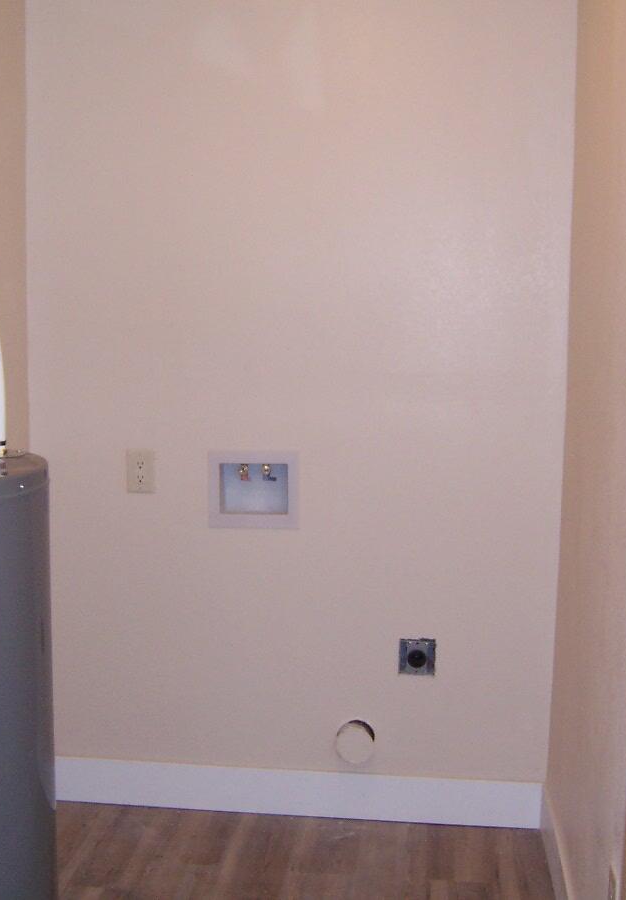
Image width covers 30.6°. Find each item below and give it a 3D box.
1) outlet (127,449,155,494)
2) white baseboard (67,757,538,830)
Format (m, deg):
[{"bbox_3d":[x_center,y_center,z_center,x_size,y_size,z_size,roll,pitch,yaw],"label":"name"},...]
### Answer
[{"bbox_3d":[-0.465,0.059,3.090,0.072,0.115,0.007,2,7,6],"label":"outlet"},{"bbox_3d":[-0.081,0.946,3.155,1.415,0.132,0.014,2,7,6],"label":"white baseboard"}]

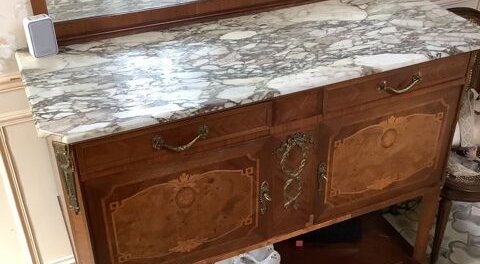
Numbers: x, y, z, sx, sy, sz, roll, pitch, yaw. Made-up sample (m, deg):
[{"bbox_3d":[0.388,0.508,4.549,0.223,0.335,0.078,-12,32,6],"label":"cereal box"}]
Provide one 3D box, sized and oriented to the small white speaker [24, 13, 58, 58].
[{"bbox_3d":[-0.492,-0.237,1.422,0.059,0.091,0.040,-20,37,-27],"label":"small white speaker"}]

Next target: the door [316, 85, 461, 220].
[{"bbox_3d":[0.411,0.063,1.612,0.454,0.336,0.030,-14,35,-20],"label":"door"}]

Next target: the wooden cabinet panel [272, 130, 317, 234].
[{"bbox_3d":[0.140,0.129,1.508,0.142,0.338,0.030,-14,35,-20],"label":"wooden cabinet panel"}]

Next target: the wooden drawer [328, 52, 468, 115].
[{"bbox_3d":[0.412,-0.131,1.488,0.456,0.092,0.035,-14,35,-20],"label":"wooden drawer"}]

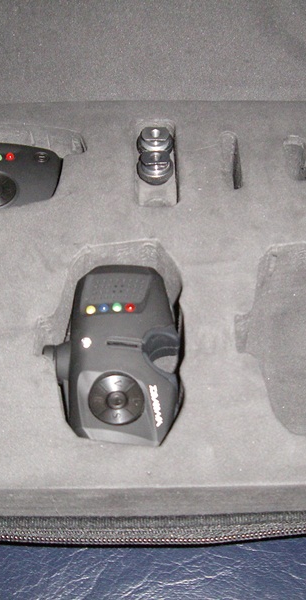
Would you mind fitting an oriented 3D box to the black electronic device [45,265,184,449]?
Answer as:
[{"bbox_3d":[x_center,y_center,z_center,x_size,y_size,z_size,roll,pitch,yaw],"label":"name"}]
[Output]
[{"bbox_3d":[-0.023,0.037,0.497,0.074,0.038,0.115,0,58,0],"label":"black electronic device"}]

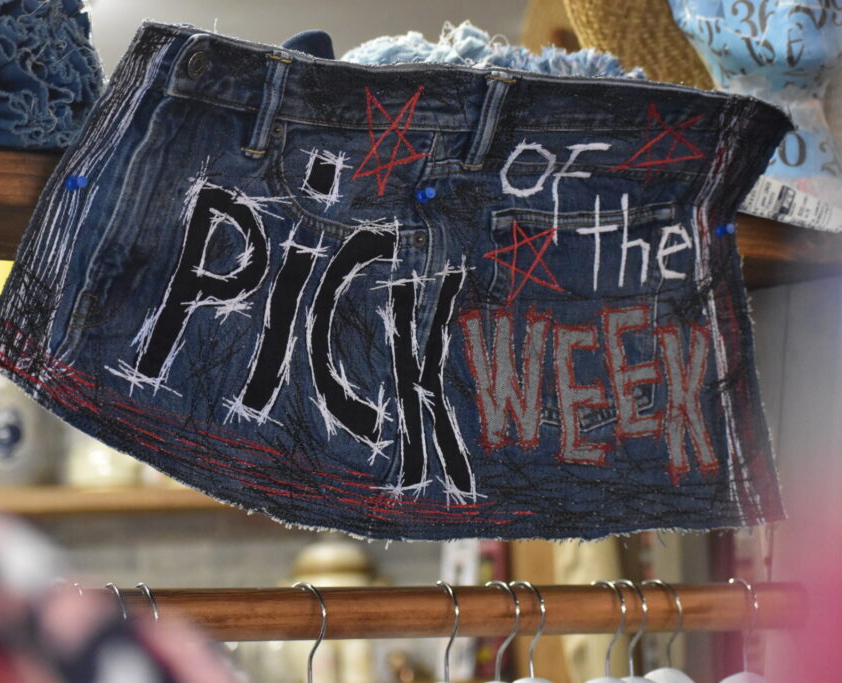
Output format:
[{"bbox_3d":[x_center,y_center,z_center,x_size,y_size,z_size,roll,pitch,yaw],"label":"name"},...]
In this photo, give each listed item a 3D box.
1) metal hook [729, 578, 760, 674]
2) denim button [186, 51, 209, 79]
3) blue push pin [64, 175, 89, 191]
[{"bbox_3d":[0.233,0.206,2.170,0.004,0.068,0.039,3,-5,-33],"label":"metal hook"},{"bbox_3d":[-0.137,-0.169,1.830,0.005,0.018,0.018,27,14,37],"label":"denim button"},{"bbox_3d":[-0.207,-0.096,1.800,0.009,0.009,0.013,3,-5,-33],"label":"blue push pin"}]

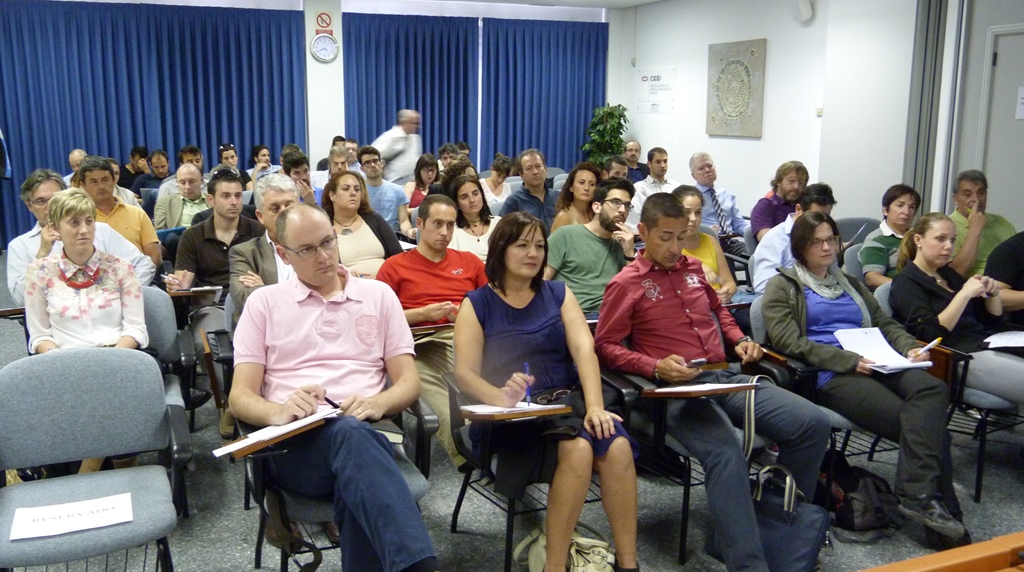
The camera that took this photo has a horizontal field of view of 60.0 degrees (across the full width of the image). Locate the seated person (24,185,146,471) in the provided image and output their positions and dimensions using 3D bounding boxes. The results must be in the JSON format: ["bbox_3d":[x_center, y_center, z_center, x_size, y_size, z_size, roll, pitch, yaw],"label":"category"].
[{"bbox_3d":[-1.580,0.280,3.388,0.500,1.250,0.780,-5,12,-22],"label":"seated person"}]

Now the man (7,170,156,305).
[{"bbox_3d":[-2.059,0.094,4.286,0.620,1.280,0.800,-5,12,-22],"label":"man"}]

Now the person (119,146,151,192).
[{"bbox_3d":[-3.224,-0.556,7.735,0.520,1.270,0.780,-5,12,-22],"label":"person"}]

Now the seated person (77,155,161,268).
[{"bbox_3d":[-2.304,-0.091,5.207,0.560,1.310,0.850,-4,12,-21],"label":"seated person"}]

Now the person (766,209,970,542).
[{"bbox_3d":[1.273,0.324,3.369,0.600,1.170,0.860,-8,13,-35],"label":"person"}]

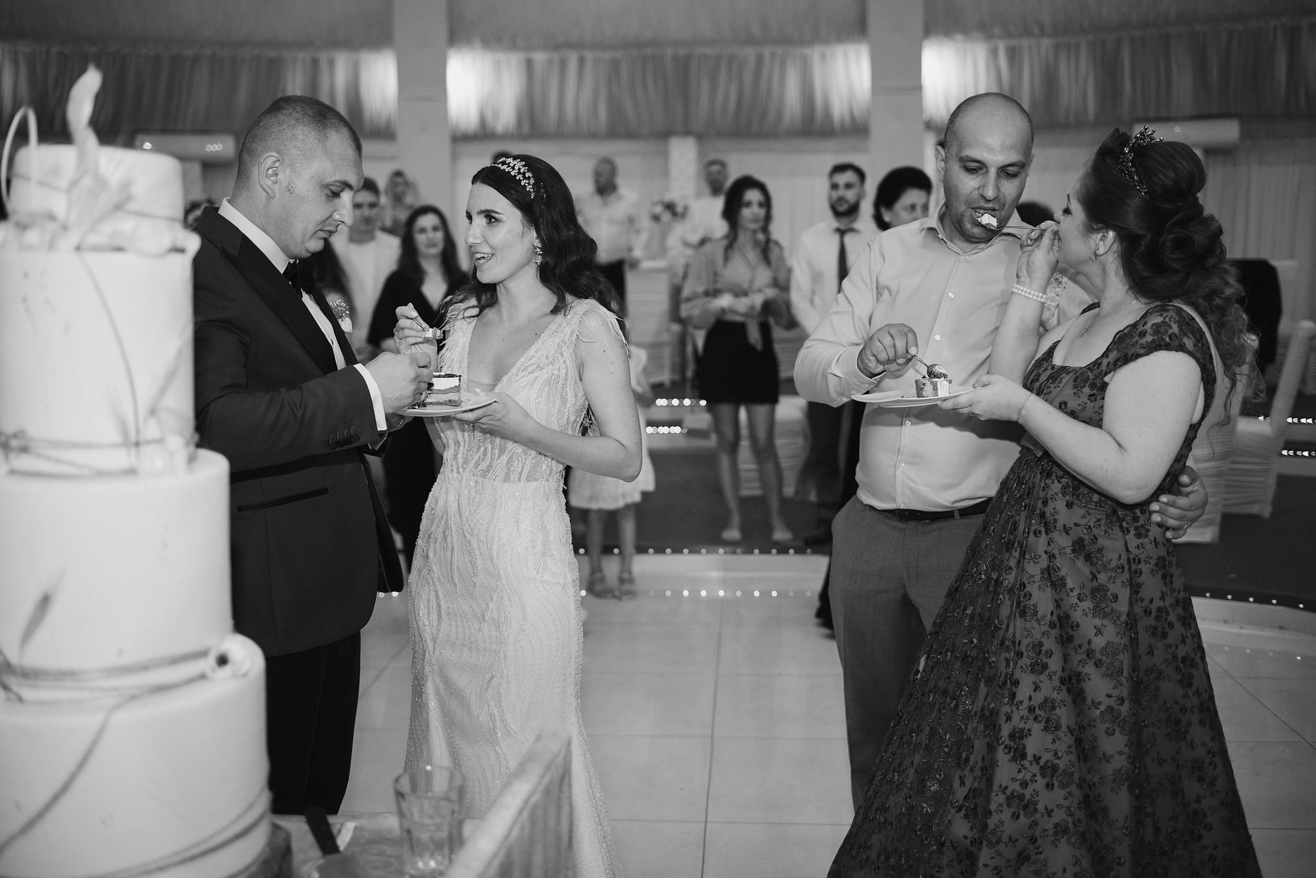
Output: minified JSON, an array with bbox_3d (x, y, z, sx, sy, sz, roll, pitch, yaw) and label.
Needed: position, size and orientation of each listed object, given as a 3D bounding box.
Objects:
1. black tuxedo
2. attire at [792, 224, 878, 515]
[{"bbox_3d":[-0.626,0.350,2.272,0.460,1.520,0.540,2,8,16],"label":"black tuxedo"},{"bbox_3d":[0.875,-0.287,5.951,0.530,1.470,0.300,1,8,8],"label":"attire"}]

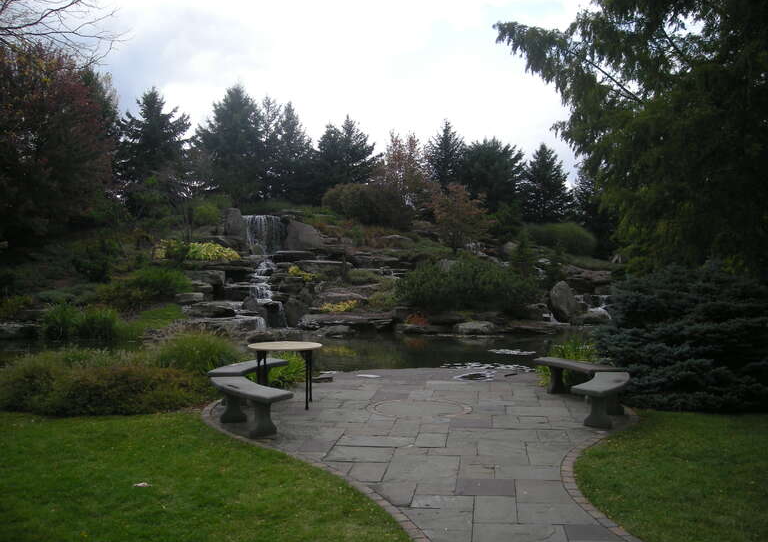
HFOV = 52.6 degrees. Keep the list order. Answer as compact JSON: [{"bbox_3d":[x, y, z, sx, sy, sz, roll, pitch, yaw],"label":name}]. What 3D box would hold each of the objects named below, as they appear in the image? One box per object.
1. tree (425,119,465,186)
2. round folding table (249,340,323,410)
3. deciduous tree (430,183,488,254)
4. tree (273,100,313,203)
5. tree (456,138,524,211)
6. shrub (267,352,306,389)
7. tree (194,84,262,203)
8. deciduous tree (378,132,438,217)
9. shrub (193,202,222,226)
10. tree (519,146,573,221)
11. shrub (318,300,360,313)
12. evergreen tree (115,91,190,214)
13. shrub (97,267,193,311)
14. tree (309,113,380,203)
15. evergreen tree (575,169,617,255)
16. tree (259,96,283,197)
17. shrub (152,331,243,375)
[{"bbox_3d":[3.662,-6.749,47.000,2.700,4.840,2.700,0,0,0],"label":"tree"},{"bbox_3d":[-1.196,1.267,9.430,0.920,0.740,0.920,0,0,0],"label":"round folding table"},{"bbox_3d":[3.111,-2.164,32.000,2.390,2.885,2.300,0,0,0],"label":"deciduous tree"},{"bbox_3d":[-4.196,-5.471,36.000,1.940,4.780,1.940,0,1,0],"label":"tree"},{"bbox_3d":[5.898,-5.233,43.000,3.766,4.319,3.700,0,0,0],"label":"tree"},{"bbox_3d":[-1.408,1.394,11.100,0.620,0.490,0.580,0,0,0],"label":"shrub"},{"bbox_3d":[-8.711,-7.087,43.500,3.809,6.835,3.800,0,0,0],"label":"tree"},{"bbox_3d":[1.388,-5.468,44.000,3.400,4.870,3.200,0,0,0],"label":"deciduous tree"},{"bbox_3d":[-8.001,-2.592,35.000,1.260,1.080,1.200,0,0,0],"label":"shrub"},{"bbox_3d":[9.567,-5.184,46.000,3.200,4.740,3.100,0,0,0],"label":"tree"},{"bbox_3d":[-1.125,0.878,19.200,0.990,0.350,0.650,0,1,0],"label":"shrub"},{"bbox_3d":[-12.467,-6.355,42.000,4.003,7.140,3.900,0,0,0],"label":"evergreen tree"},{"bbox_3d":[-6.477,0.500,21.000,2.490,1.190,1.900,0,1,0],"label":"shrub"},{"bbox_3d":[-1.825,-4.981,35.000,3.160,4.060,3.160,0,1,0],"label":"tree"},{"bbox_3d":[8.988,-2.444,33.000,1.960,3.910,1.960,0,1,0],"label":"evergreen tree"},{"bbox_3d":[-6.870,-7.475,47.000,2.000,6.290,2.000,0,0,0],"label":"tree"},{"bbox_3d":[-2.690,1.255,11.200,1.360,0.760,1.200,0,0,0],"label":"shrub"}]

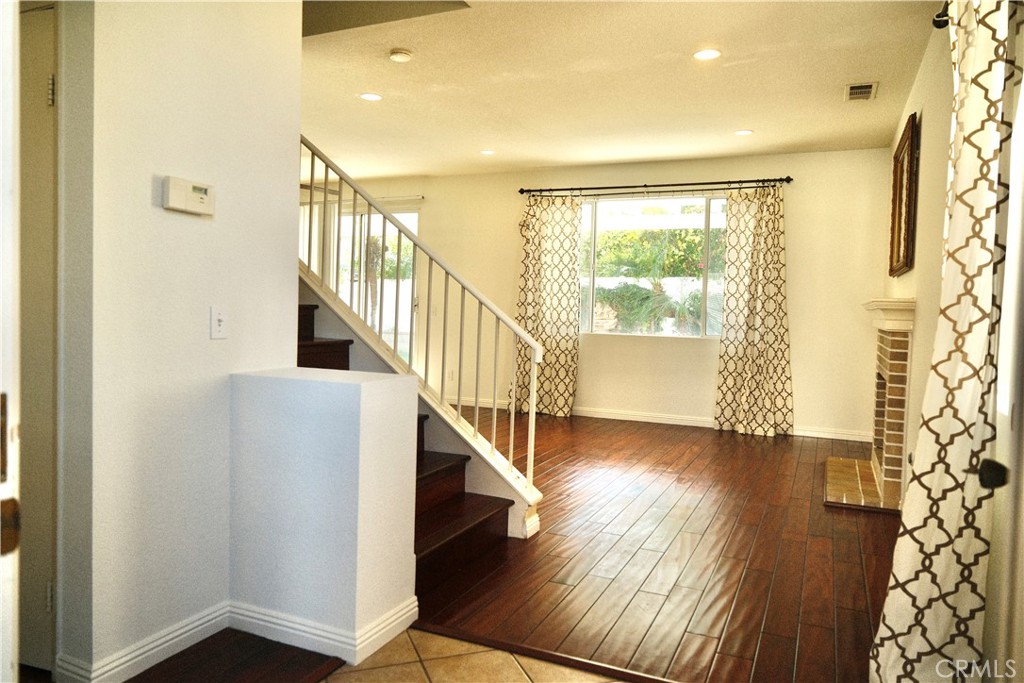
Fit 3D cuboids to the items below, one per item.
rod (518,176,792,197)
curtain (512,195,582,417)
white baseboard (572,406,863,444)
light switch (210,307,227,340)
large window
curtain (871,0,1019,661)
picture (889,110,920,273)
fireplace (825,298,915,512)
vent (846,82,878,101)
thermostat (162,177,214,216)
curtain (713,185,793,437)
[{"bbox_3d":[1.386,-1.626,7.154,2.893,0.069,0.069,3,3,25],"label":"rod"},{"bbox_3d":[0.360,-0.417,7.691,0.804,2.457,0.143,3,3,25],"label":"curtain"},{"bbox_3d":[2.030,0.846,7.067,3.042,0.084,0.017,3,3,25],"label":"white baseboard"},{"bbox_3d":[-0.994,-0.061,2.325,0.015,0.115,0.071,3,3,25],"label":"light switch"},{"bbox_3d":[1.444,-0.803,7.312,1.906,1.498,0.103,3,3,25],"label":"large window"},{"bbox_3d":[1.355,-0.134,2.165,0.276,2.445,0.804,3,3,25],"label":"curtain"},{"bbox_3d":[2.690,-0.944,4.691,0.040,0.953,1.297,3,3,25],"label":"picture"},{"bbox_3d":[2.468,0.363,4.804,0.422,1.277,1.538,3,3,25],"label":"fireplace"},{"bbox_3d":[2.455,-1.753,4.806,0.195,0.019,0.390,3,3,25],"label":"vent"},{"bbox_3d":[-1.031,-0.458,2.182,0.038,0.103,0.172,3,3,25],"label":"thermostat"},{"bbox_3d":[2.432,-0.313,6.734,0.746,2.451,0.143,3,3,25],"label":"curtain"}]

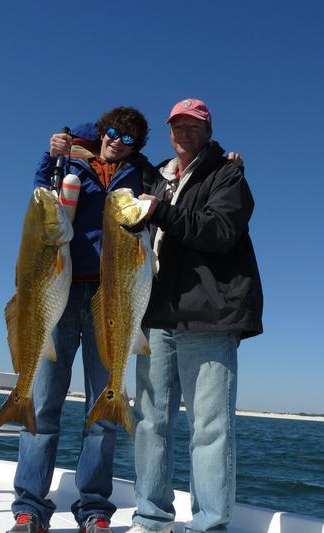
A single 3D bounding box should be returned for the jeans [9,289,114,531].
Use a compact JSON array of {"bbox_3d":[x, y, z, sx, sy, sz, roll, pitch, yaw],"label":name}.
[{"bbox_3d":[-0.332,0.505,2.196,0.380,0.990,0.290,5,-14,0],"label":"jeans"}]

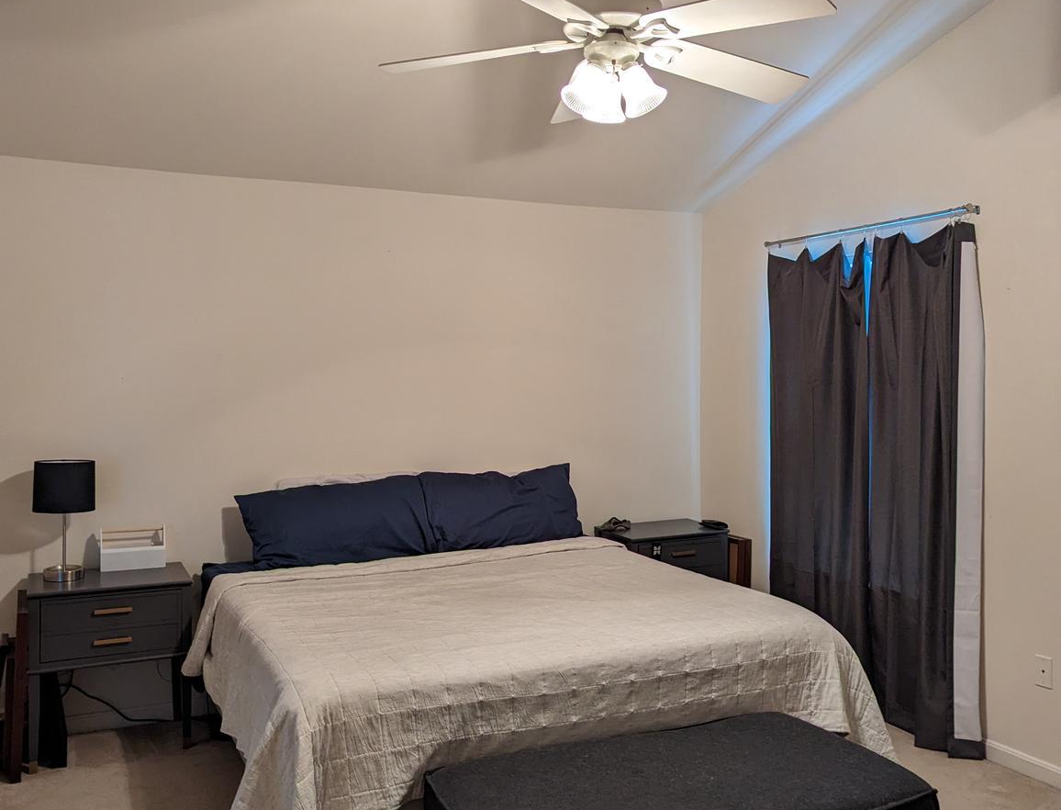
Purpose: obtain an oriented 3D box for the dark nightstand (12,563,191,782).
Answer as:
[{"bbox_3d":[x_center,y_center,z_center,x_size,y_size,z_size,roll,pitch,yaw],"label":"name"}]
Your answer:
[{"bbox_3d":[-1.738,1.067,4.044,0.610,0.708,0.450,-1,2,-25],"label":"dark nightstand"}]

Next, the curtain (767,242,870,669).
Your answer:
[{"bbox_3d":[1.351,0.306,4.687,0.120,2.110,0.660,-1,2,-25],"label":"curtain"}]

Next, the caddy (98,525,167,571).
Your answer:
[{"bbox_3d":[-1.718,0.612,4.227,0.255,0.190,0.110,-1,2,-25],"label":"caddy"}]

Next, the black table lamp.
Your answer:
[{"bbox_3d":[-1.905,0.470,4.008,0.228,0.487,0.225,-1,2,-25],"label":"black table lamp"}]

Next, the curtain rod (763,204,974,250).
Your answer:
[{"bbox_3d":[1.490,-0.797,4.453,0.090,0.050,1.260,-1,2,-25],"label":"curtain rod"}]

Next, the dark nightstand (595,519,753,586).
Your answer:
[{"bbox_3d":[0.696,1.028,5.224,0.620,0.712,0.450,-1,2,-25],"label":"dark nightstand"}]

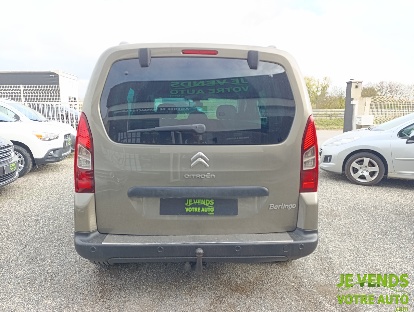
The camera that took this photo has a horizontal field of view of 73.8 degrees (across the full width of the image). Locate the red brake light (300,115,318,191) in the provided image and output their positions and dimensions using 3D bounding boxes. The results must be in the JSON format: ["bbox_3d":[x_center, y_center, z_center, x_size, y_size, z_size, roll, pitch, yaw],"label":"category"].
[{"bbox_3d":[0.730,-0.014,1.954,0.165,0.555,0.190,0,8,-2],"label":"red brake light"}]

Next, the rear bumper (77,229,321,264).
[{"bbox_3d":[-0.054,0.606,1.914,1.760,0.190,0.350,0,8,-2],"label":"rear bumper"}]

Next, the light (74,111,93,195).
[{"bbox_3d":[-0.837,-0.019,1.894,0.165,0.555,0.190,0,8,-2],"label":"light"}]

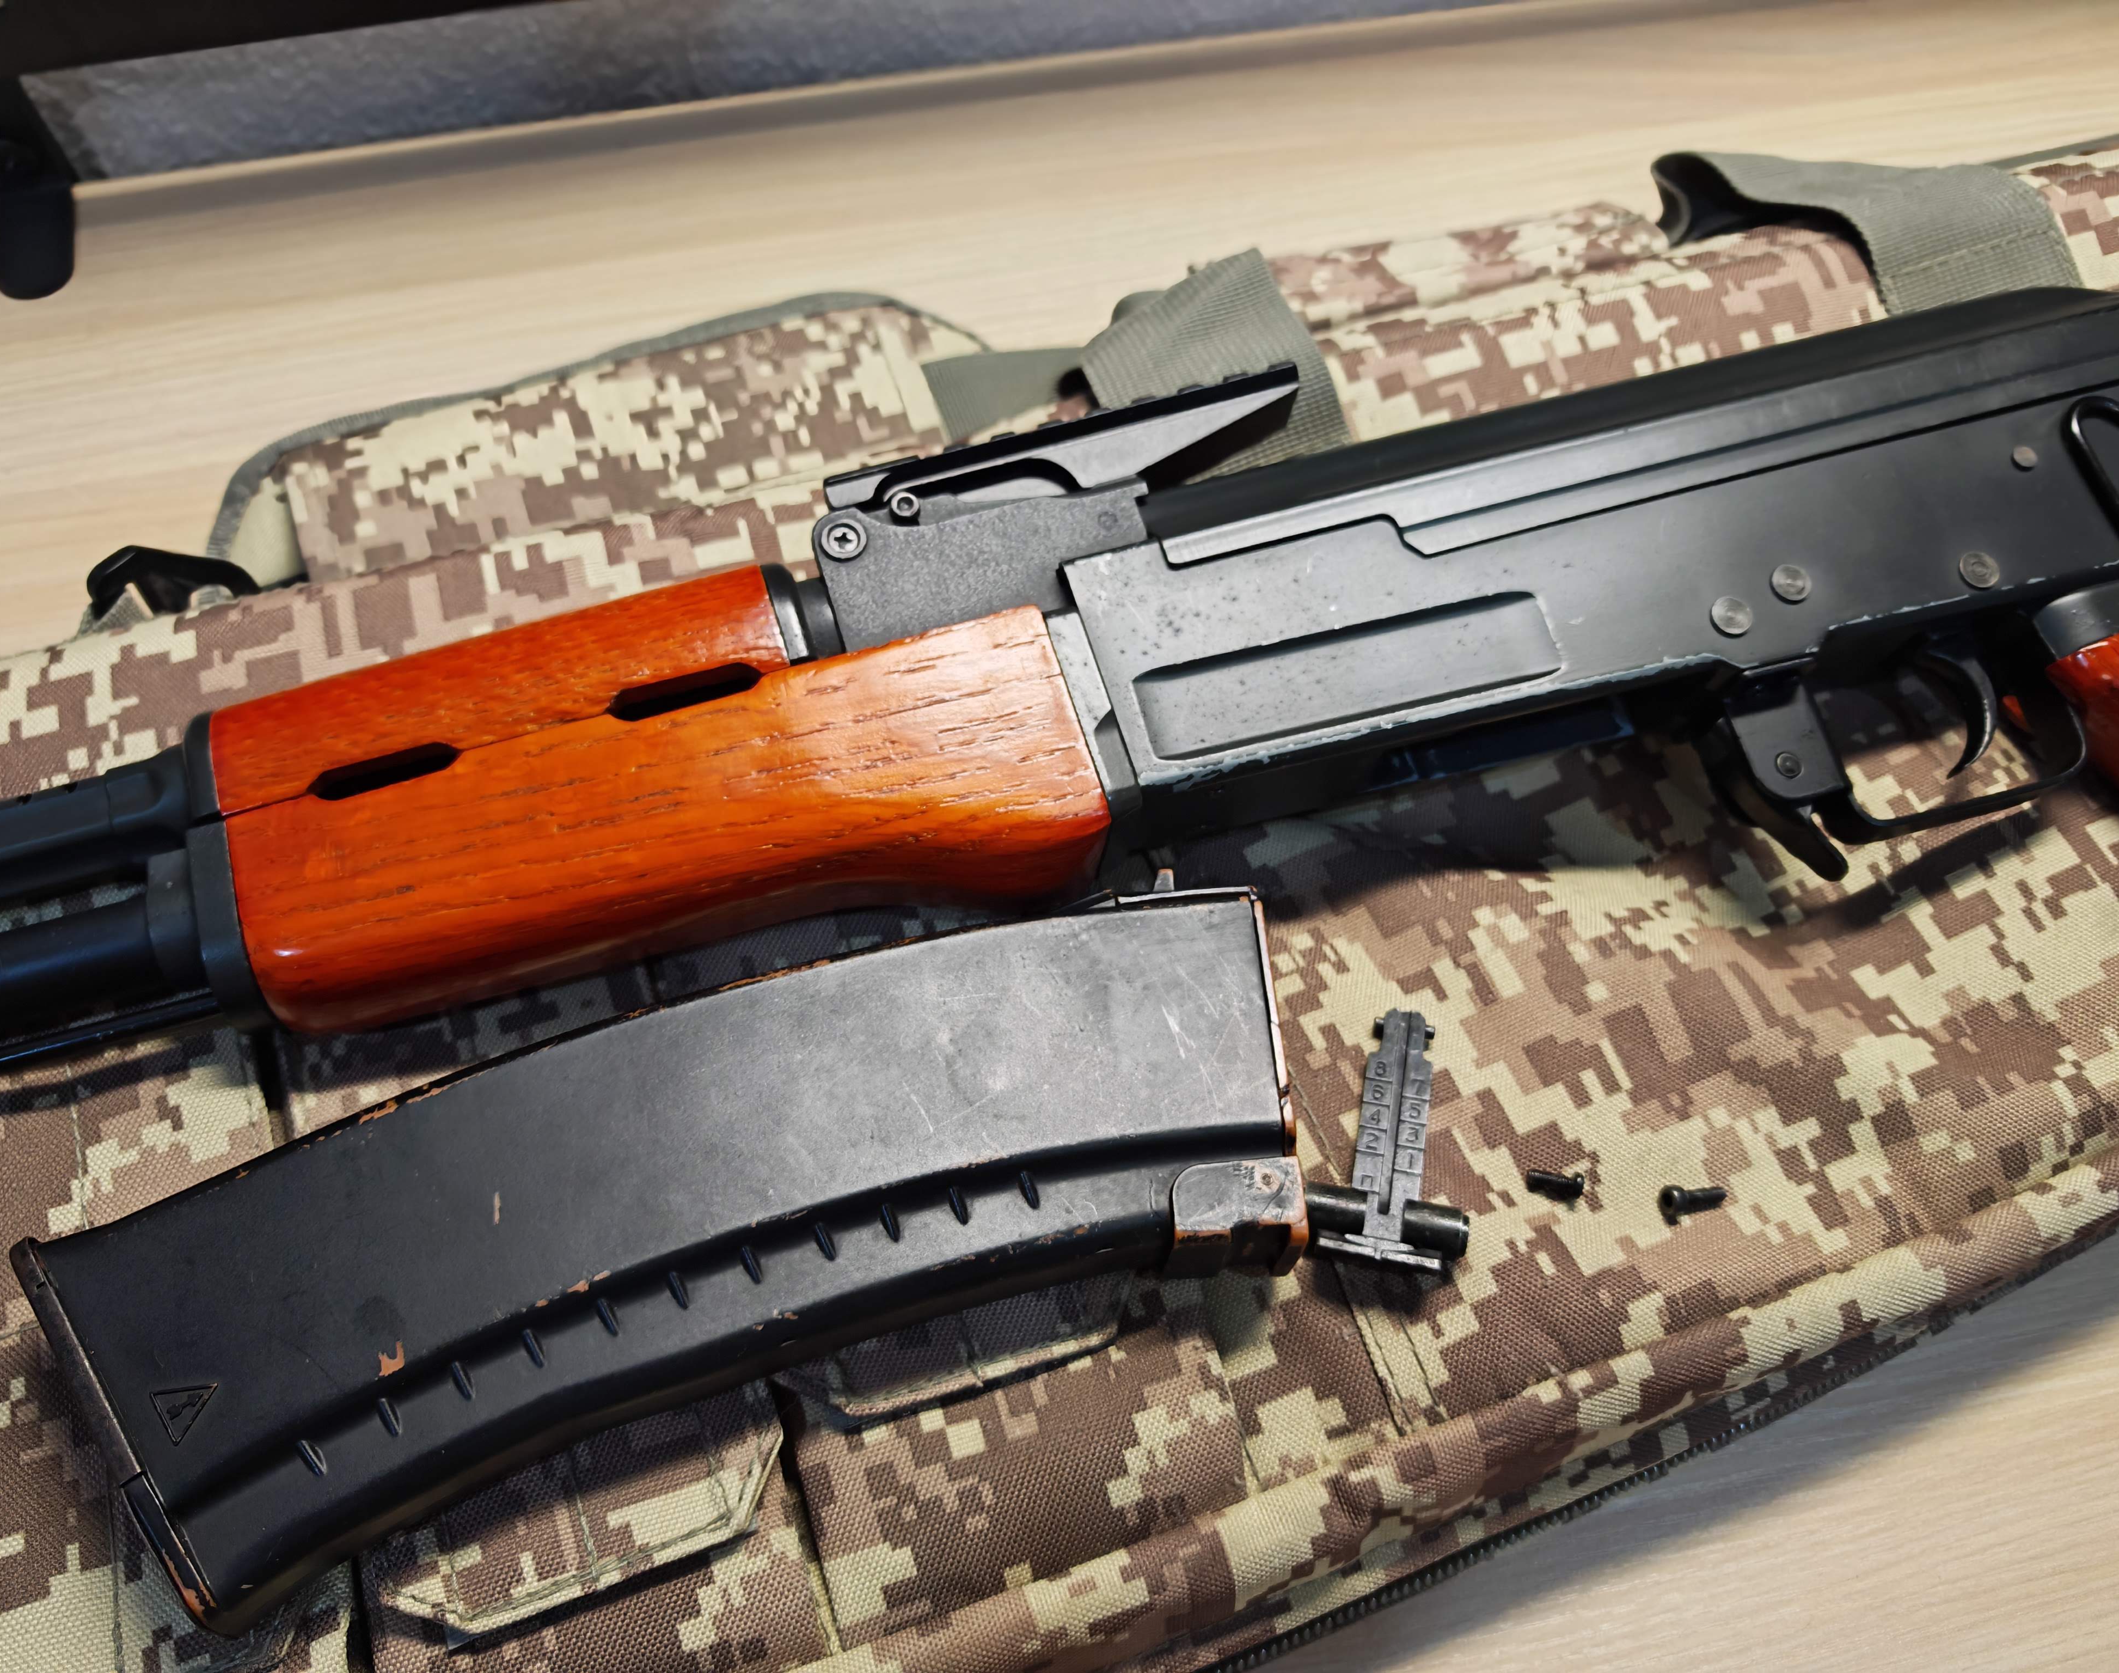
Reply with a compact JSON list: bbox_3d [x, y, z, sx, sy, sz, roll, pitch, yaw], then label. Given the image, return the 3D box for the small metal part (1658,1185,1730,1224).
[{"bbox_3d":[0.121,0.069,0.294,0.013,0.005,0.005,-8,68,-6],"label":"small metal part"}]

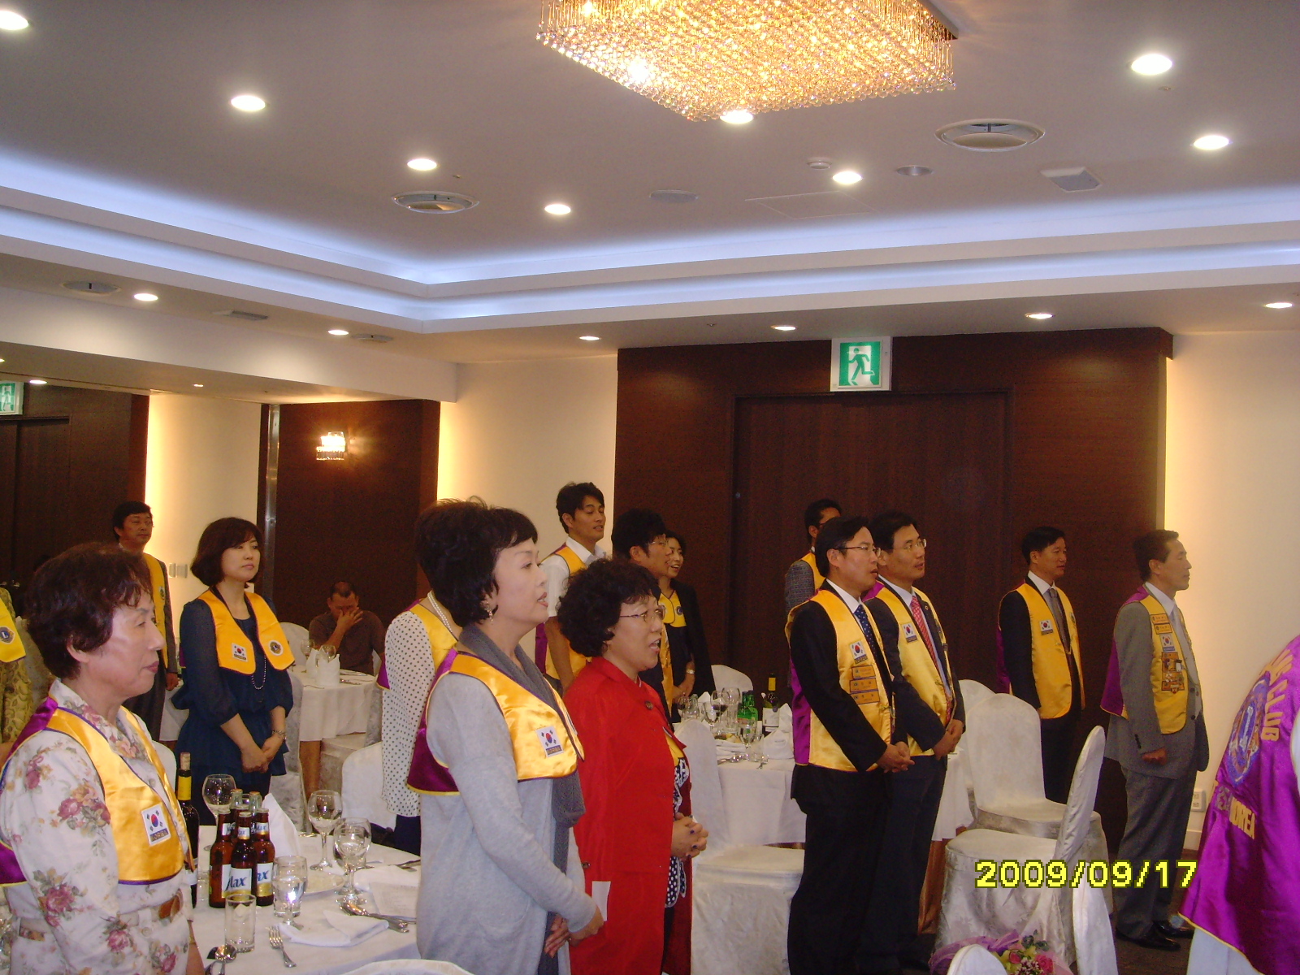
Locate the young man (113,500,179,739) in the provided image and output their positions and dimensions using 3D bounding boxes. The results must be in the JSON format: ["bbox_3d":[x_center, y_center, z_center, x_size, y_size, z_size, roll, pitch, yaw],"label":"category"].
[{"bbox_3d":[-2.718,0.923,7.800,0.330,1.700,0.500,1,-2,28],"label":"young man"}]

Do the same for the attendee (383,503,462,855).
[{"bbox_3d":[-0.634,0.899,4.450,0.320,1.650,0.470,1,-2,32],"label":"attendee"}]

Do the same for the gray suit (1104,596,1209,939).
[{"bbox_3d":[2.120,1.151,6.120,0.380,1.420,0.510,1,-2,36],"label":"gray suit"}]

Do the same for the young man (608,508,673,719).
[{"bbox_3d":[-0.066,0.952,6.100,0.340,1.720,0.500,1,-2,20],"label":"young man"}]

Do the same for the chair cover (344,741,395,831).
[{"bbox_3d":[-0.860,1.285,4.600,0.470,0.930,0.600,2,-1,11],"label":"chair cover"}]

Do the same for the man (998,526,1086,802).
[{"bbox_3d":[1.871,1.035,7.000,0.510,1.720,0.330,3,-2,-40],"label":"man"}]

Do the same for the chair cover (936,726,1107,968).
[{"bbox_3d":[1.437,1.385,5.740,0.620,0.930,0.470,1,-2,18],"label":"chair cover"}]

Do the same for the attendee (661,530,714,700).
[{"bbox_3d":[0.116,1.007,6.800,0.300,1.600,0.470,0,-2,42],"label":"attendee"}]

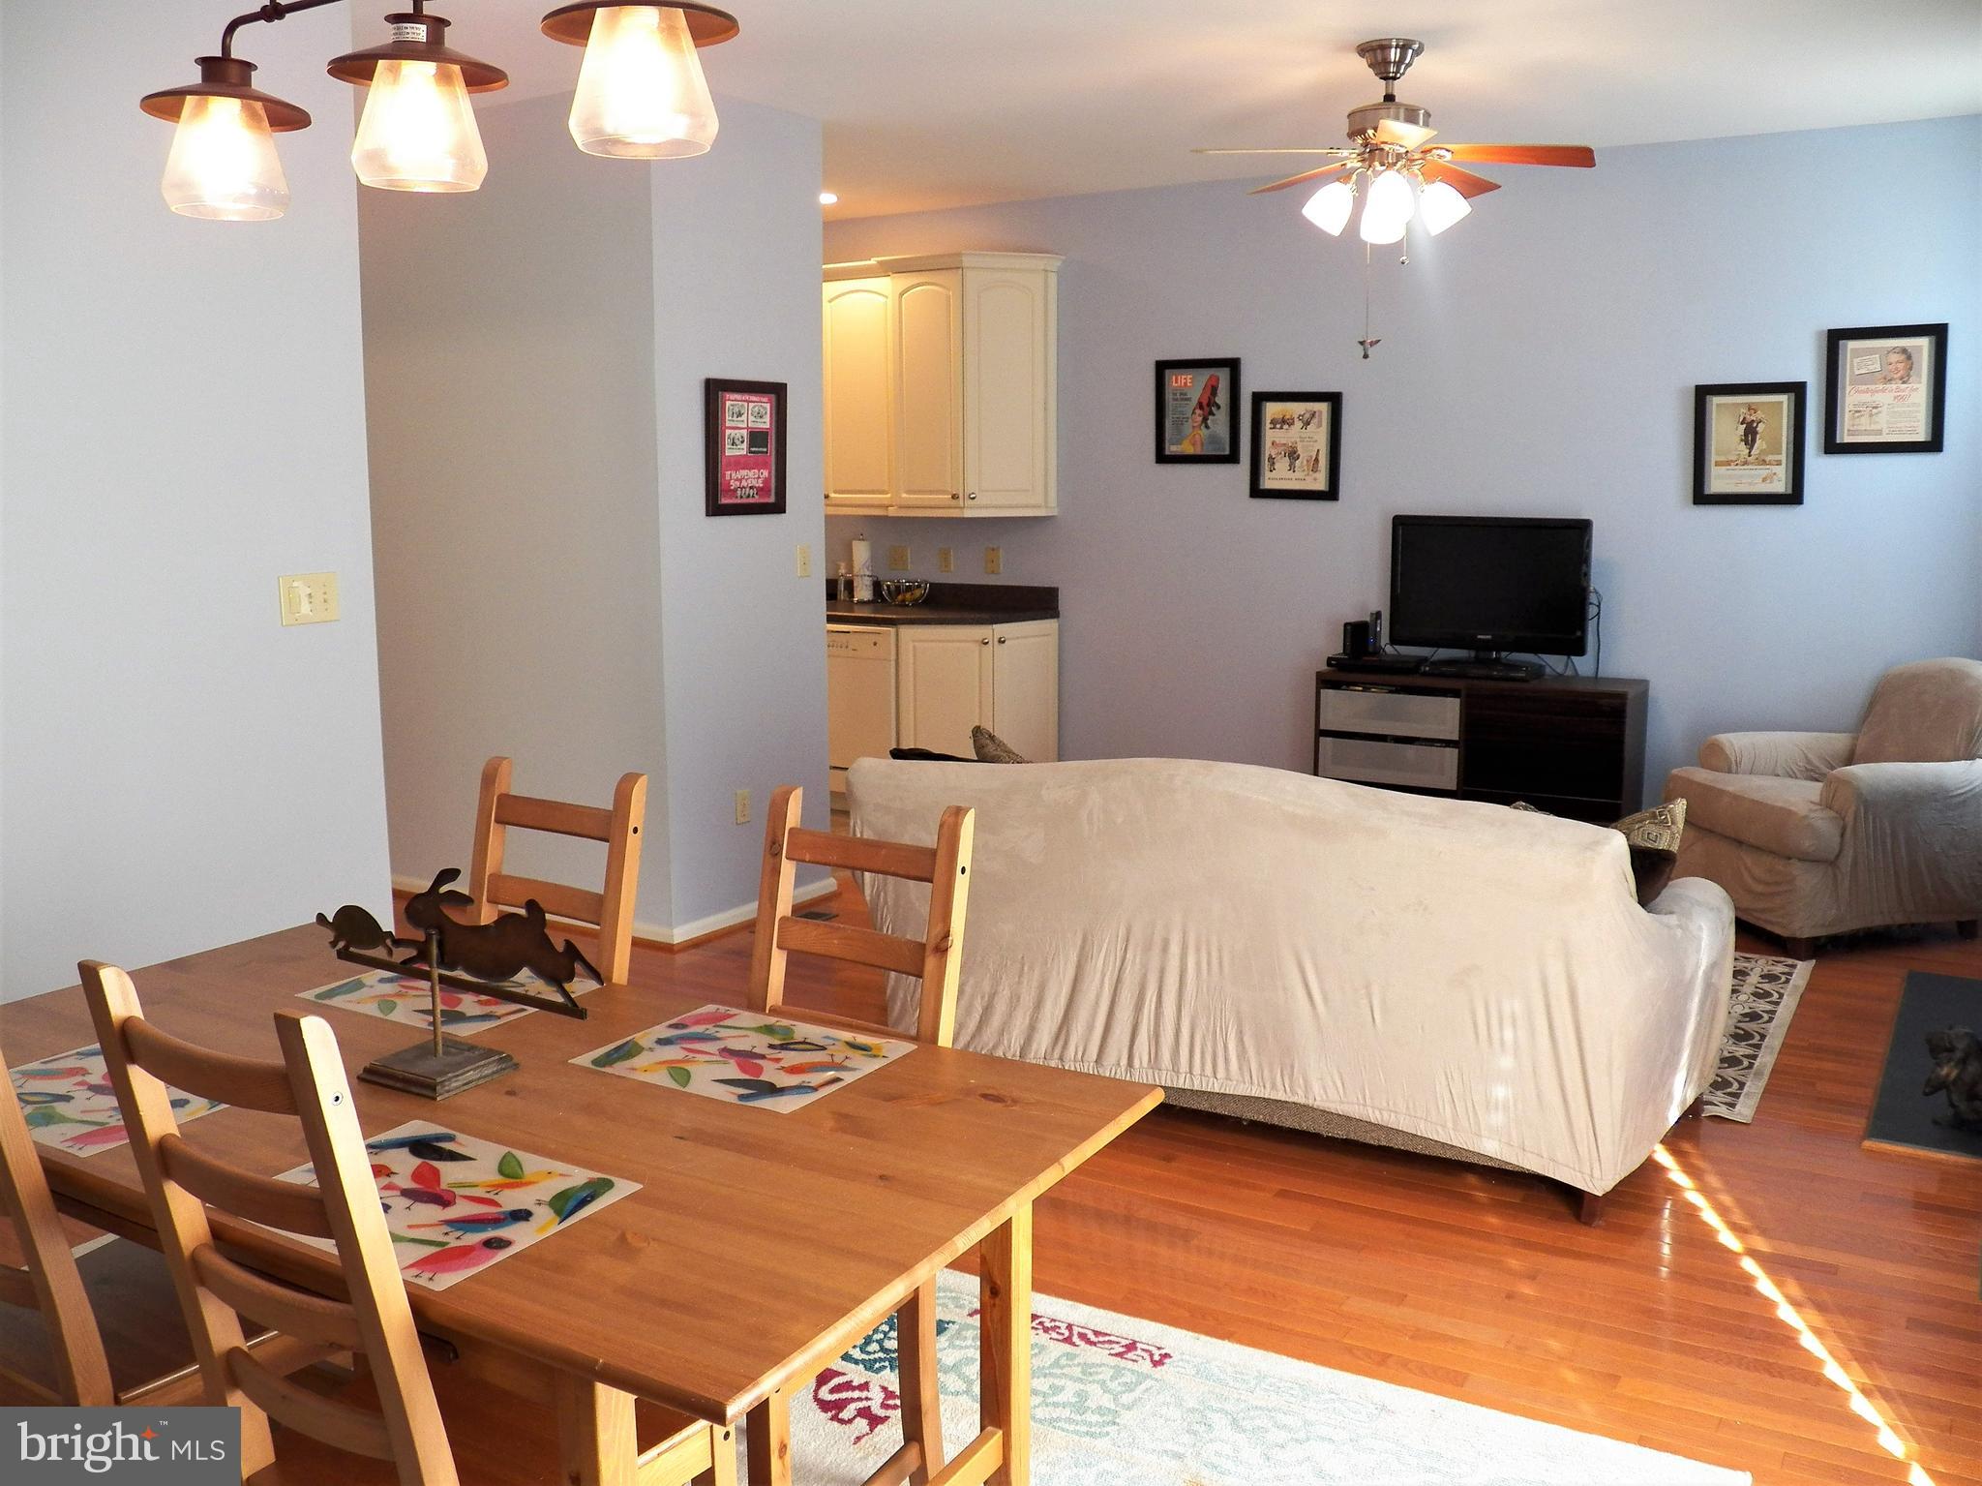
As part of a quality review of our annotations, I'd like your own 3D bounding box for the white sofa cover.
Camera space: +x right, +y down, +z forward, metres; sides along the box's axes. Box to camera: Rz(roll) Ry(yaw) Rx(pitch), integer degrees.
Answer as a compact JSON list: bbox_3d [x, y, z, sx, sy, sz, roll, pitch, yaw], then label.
[{"bbox_3d":[0.633,0.393,3.833,2.000,0.830,0.870,5,10,29],"label":"white sofa cover"}]

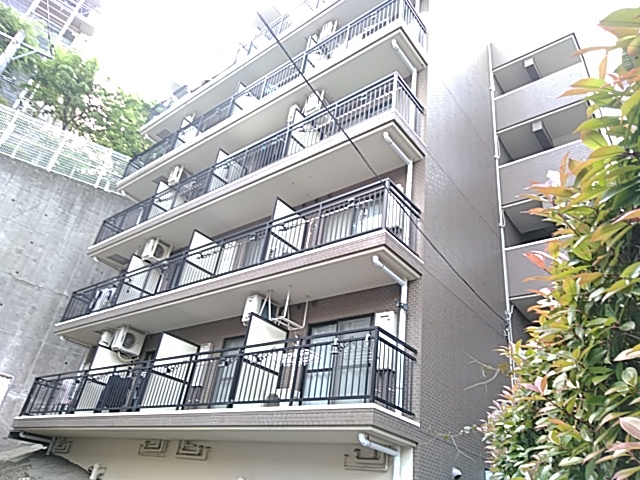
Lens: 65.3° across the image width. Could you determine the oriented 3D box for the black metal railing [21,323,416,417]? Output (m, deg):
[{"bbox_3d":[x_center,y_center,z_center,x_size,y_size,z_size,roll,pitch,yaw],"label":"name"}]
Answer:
[{"bbox_3d":[-3.338,3.320,10.753,11.510,1.155,1.040,-17,-39,37],"label":"black metal railing"}]

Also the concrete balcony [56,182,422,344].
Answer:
[{"bbox_3d":[-2.982,1.107,11.936,11.590,1.490,1.130,-17,-39,37],"label":"concrete balcony"}]

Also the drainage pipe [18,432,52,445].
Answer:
[{"bbox_3d":[-8.146,5.667,14.287,0.110,0.140,1.050,-17,-39,37],"label":"drainage pipe"}]

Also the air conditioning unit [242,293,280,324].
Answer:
[{"bbox_3d":[-1.238,1.582,10.568,0.310,0.570,0.670,-17,-39,37],"label":"air conditioning unit"}]

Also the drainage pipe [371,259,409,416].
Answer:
[{"bbox_3d":[1.024,1.490,7.644,0.100,2.405,0.980,-17,-39,37],"label":"drainage pipe"}]

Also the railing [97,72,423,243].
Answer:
[{"bbox_3d":[-2.623,-1.250,13.430,11.490,1.155,1.040,-17,-39,37],"label":"railing"}]

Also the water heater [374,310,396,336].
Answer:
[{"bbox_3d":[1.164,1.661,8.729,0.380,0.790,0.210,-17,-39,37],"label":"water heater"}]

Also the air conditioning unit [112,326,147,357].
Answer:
[{"bbox_3d":[-4.986,2.673,13.038,0.310,0.570,0.650,-17,-39,37],"label":"air conditioning unit"}]

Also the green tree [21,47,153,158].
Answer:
[{"bbox_3d":[-10.908,-5.441,23.154,5.200,6.400,5.500,-17,-39,37],"label":"green tree"}]

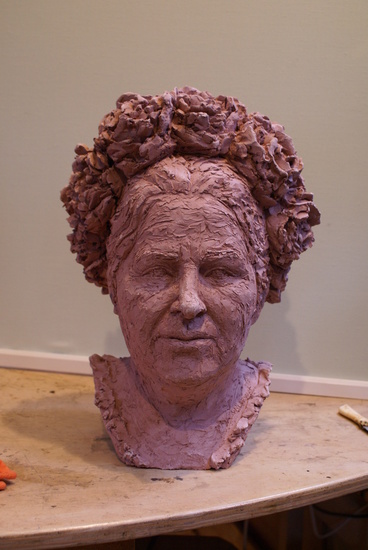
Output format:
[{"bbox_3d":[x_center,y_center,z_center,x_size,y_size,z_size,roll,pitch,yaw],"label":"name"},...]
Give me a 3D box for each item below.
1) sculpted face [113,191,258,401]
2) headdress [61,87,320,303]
[{"bbox_3d":[0.002,0.025,0.812,0.171,0.242,0.148,2,6,-3],"label":"sculpted face"},{"bbox_3d":[0.009,-0.102,0.880,0.330,0.268,0.195,2,6,-3],"label":"headdress"}]

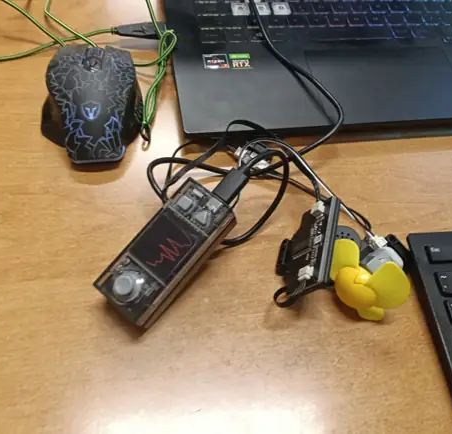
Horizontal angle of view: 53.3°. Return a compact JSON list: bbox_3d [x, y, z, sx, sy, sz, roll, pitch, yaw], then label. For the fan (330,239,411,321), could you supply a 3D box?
[{"bbox_3d":[0.087,0.039,0.271,0.036,0.051,0.053,-30,63,-23],"label":"fan"}]

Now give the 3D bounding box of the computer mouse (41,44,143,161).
[{"bbox_3d":[-0.105,-0.095,0.351,0.081,0.039,0.127,-7,57,-10],"label":"computer mouse"}]

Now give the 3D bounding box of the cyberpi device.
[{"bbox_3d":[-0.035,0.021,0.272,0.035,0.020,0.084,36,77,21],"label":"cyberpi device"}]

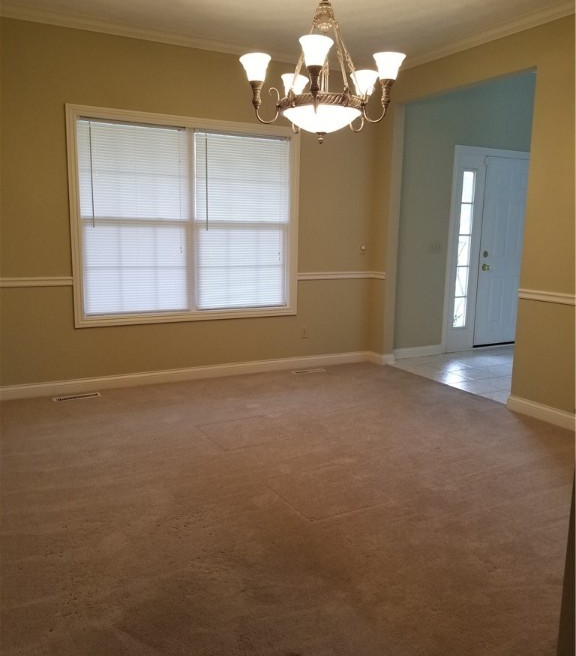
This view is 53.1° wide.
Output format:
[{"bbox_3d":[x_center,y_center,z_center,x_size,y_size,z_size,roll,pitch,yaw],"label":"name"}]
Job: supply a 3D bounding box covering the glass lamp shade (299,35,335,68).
[{"bbox_3d":[0.115,-1.118,2.360,0.142,0.105,0.142,1,9,0],"label":"glass lamp shade"}]

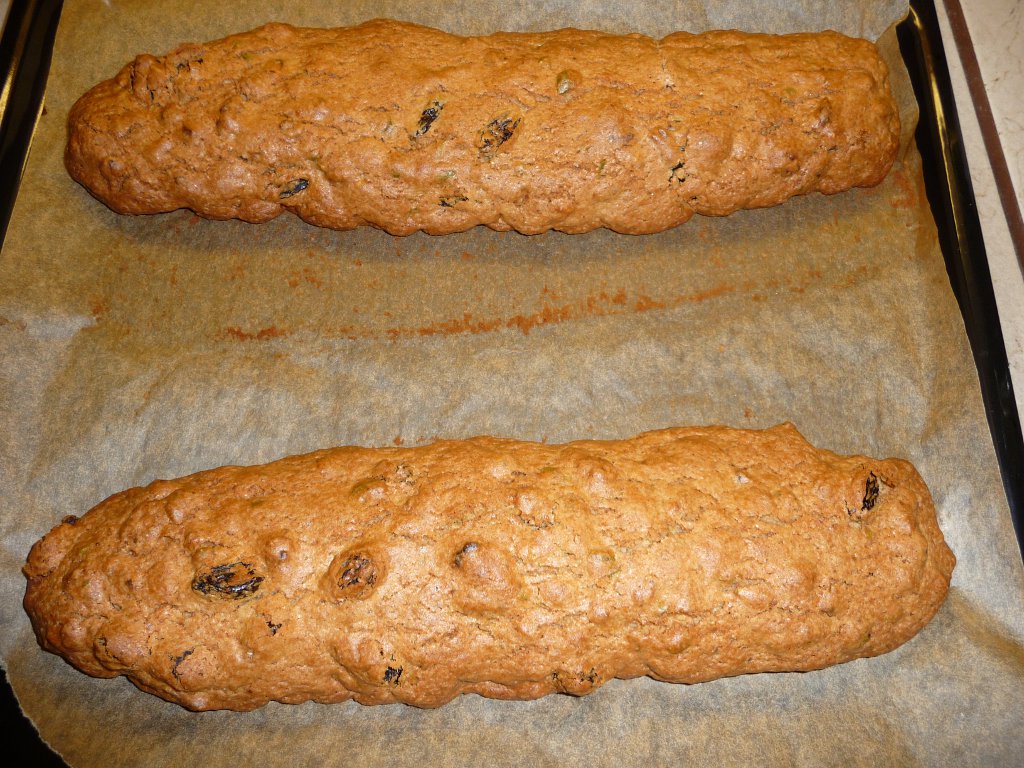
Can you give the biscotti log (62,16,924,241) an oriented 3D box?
[{"bbox_3d":[-0.010,-0.108,0.324,0.322,0.034,0.085,-1,69,0],"label":"biscotti log"}]

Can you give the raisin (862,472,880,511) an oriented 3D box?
[{"bbox_3d":[0.114,0.034,0.262,0.006,0.005,0.013,15,56,-6],"label":"raisin"}]

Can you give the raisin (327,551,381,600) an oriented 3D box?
[{"bbox_3d":[-0.047,0.057,0.246,0.015,0.009,0.014,0,75,0],"label":"raisin"}]

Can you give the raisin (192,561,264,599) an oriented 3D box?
[{"bbox_3d":[-0.084,0.059,0.246,0.021,0.008,0.011,-6,74,4],"label":"raisin"}]

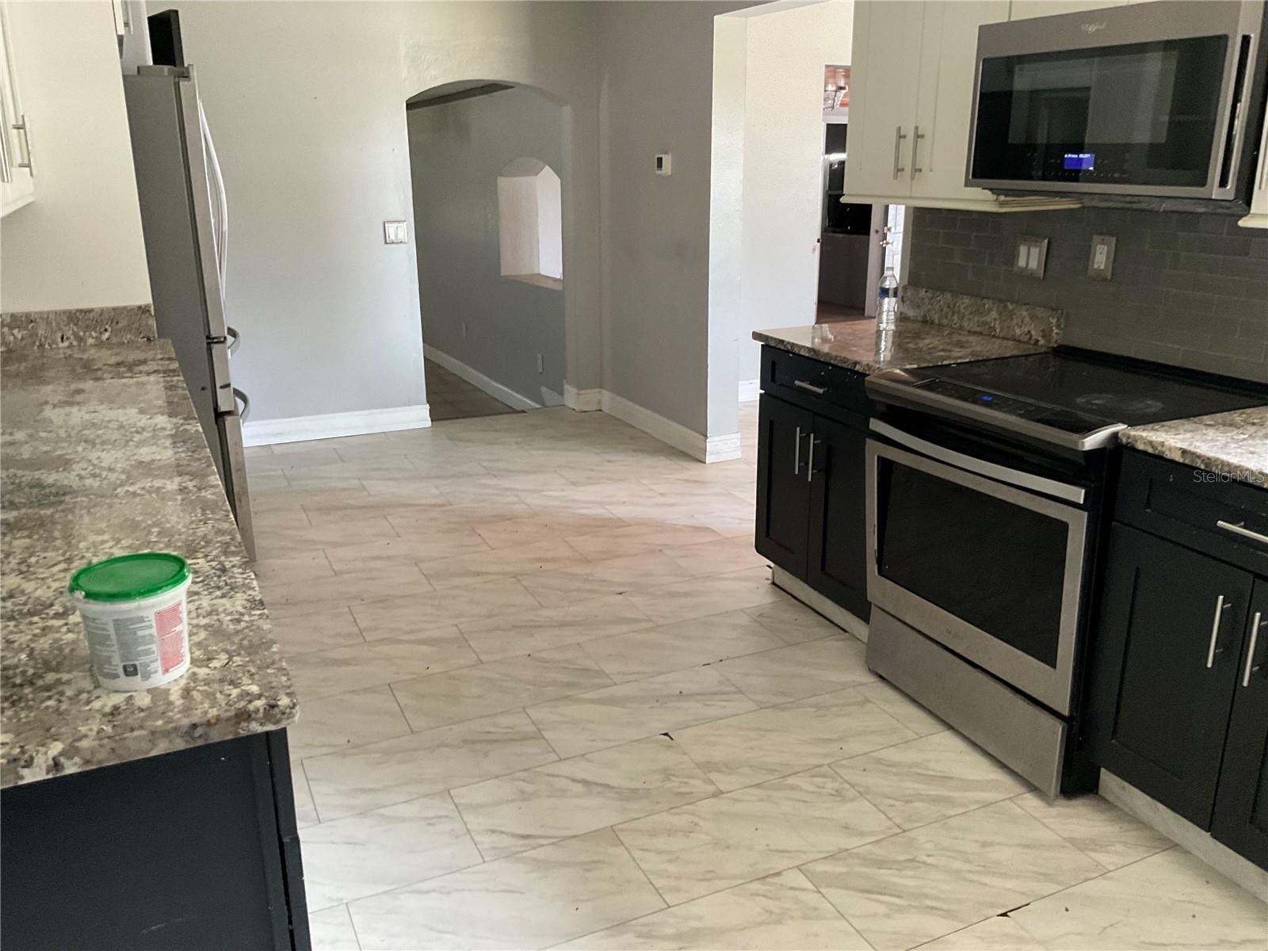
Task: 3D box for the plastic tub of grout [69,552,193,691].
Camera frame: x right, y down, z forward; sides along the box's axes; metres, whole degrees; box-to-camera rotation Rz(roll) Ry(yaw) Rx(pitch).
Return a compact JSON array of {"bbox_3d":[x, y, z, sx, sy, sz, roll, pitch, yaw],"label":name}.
[{"bbox_3d":[-0.611,0.178,1.304,0.135,0.130,0.135,-9,19,-26],"label":"plastic tub of grout"}]

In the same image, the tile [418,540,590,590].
[{"bbox_3d":[-0.504,0.344,4.097,0.608,0.011,0.306,-8,19,-23],"label":"tile"}]

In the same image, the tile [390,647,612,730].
[{"bbox_3d":[-0.392,0.628,3.161,0.607,0.010,0.305,-8,19,-23],"label":"tile"}]

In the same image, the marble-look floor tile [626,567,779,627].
[{"bbox_3d":[0.300,0.428,3.793,0.608,0.011,0.306,-8,19,-23],"label":"marble-look floor tile"}]

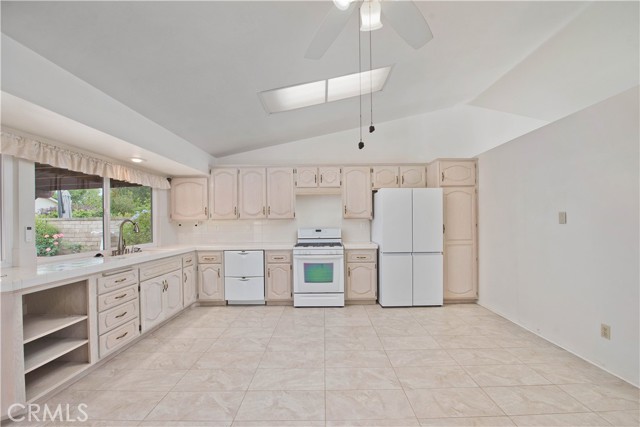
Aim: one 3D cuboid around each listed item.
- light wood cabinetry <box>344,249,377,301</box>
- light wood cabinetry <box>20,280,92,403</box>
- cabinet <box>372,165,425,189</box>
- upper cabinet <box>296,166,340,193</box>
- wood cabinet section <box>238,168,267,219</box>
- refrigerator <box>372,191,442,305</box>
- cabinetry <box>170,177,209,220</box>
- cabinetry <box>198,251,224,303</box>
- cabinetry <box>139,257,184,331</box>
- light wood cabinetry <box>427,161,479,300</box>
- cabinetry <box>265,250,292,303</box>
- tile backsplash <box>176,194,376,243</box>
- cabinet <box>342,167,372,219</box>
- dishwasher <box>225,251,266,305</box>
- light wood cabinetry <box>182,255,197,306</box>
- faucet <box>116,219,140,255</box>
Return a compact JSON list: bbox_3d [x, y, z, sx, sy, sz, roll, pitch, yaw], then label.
[{"bbox_3d":[0.630,0.970,4.080,0.480,0.850,0.600,-1,-1,0],"label":"light wood cabinetry"},{"bbox_3d":[-2.221,0.900,1.849,0.600,0.765,0.520,-1,-2,1],"label":"light wood cabinetry"},{"bbox_3d":[1.303,-0.592,4.232,0.900,0.430,0.330,-1,-2,1],"label":"cabinet"},{"bbox_3d":[-0.030,-0.545,4.250,0.760,0.480,0.320,-1,-1,0],"label":"upper cabinet"},{"bbox_3d":[-1.098,-0.317,4.225,0.460,0.837,0.330,-1,-1,1],"label":"wood cabinet section"},{"bbox_3d":[1.383,0.513,4.060,0.910,1.780,0.690,-1,-1,0],"label":"refrigerator"},{"bbox_3d":[-2.174,-0.243,4.285,0.670,0.740,0.330,-1,-2,1],"label":"cabinetry"},{"bbox_3d":[-1.657,0.985,4.098,0.425,0.815,0.610,-1,-2,1],"label":"cabinetry"},{"bbox_3d":[-2.195,0.955,3.030,0.600,0.840,0.820,-1,-1,0],"label":"cabinetry"},{"bbox_3d":[2.120,0.270,4.120,0.610,2.220,0.600,-1,-1,0],"label":"light wood cabinetry"},{"bbox_3d":[-0.613,0.966,4.079,0.425,0.815,0.610,-1,-2,1],"label":"cabinetry"},{"bbox_3d":[-0.830,0.110,4.400,3.450,0.830,0.030,-1,-1,0],"label":"tile backsplash"},{"bbox_3d":[0.615,-0.345,4.250,0.480,0.870,0.320,-1,-1,0],"label":"cabinet"},{"bbox_3d":[-1.133,0.983,4.066,0.605,0.828,0.595,-1,-2,1],"label":"dishwasher"},{"bbox_3d":[-2.186,0.974,3.612,0.605,0.805,0.380,-1,-2,1],"label":"light wood cabinetry"},{"bbox_3d":[-2.345,0.283,3.060,0.250,0.420,0.090,-1,-1,0],"label":"faucet"}]

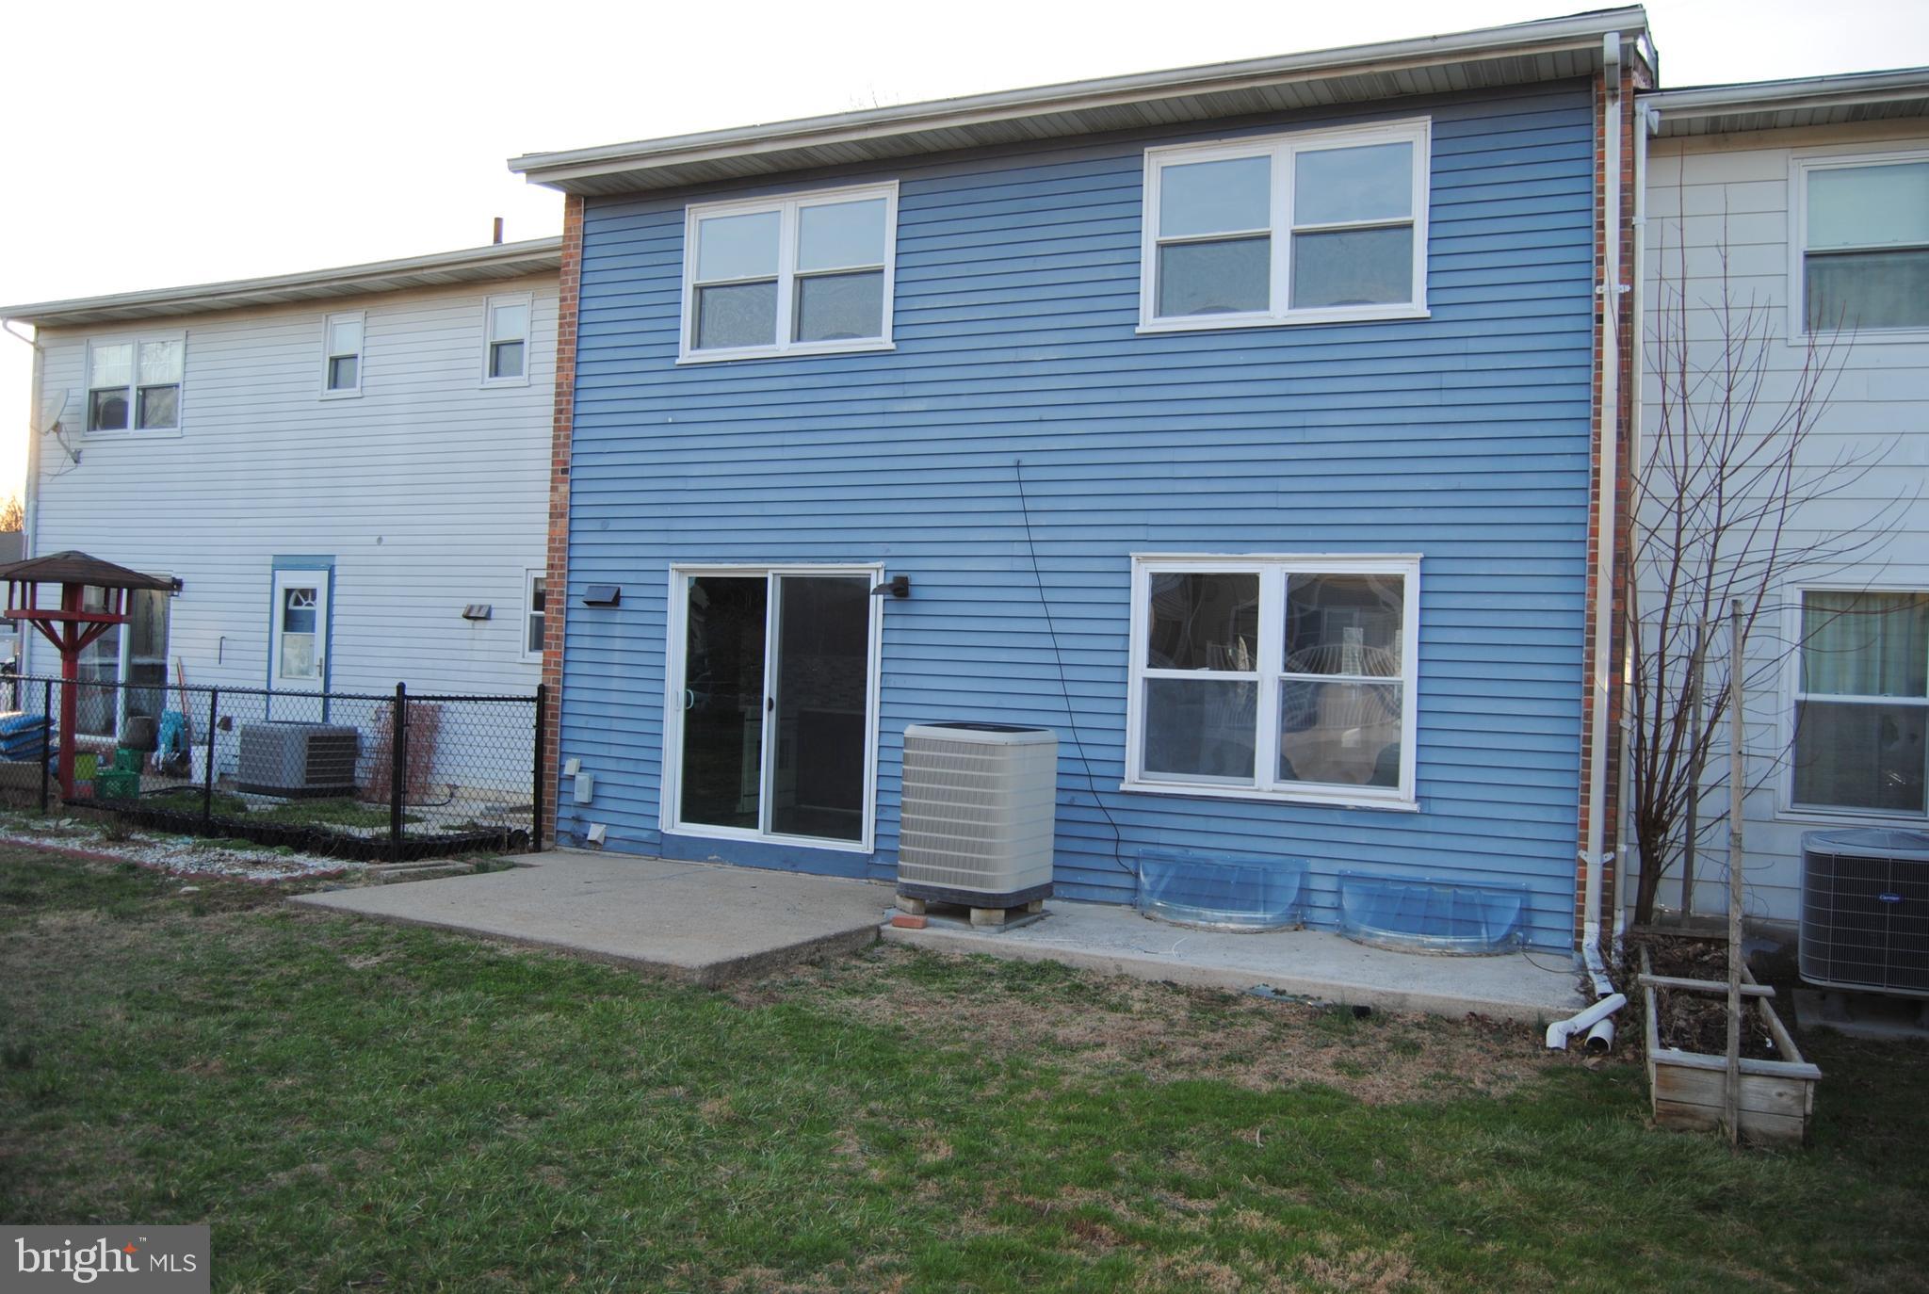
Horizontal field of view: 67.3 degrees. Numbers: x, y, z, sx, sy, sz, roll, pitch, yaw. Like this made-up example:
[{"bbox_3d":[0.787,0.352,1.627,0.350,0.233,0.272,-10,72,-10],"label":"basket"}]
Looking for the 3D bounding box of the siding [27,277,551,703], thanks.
[{"bbox_3d":[-7.163,-1.261,15.332,8.427,4.750,0.150,2,-1,25],"label":"siding"}]

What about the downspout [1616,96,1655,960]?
[{"bbox_3d":[4.195,-0.755,9.053,0.130,5.400,0.140,2,-1,24],"label":"downspout"}]

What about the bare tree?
[{"bbox_3d":[4.578,-0.406,8.382,1.380,4.300,1.300,2,-1,24],"label":"bare tree"}]

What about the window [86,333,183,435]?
[{"bbox_3d":[-9.362,-2.940,16.355,1.660,1.140,0.100,2,-1,25],"label":"window"}]

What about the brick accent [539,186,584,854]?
[{"bbox_3d":[-3.105,-1.001,11.472,0.200,5.120,0.220,2,-1,24],"label":"brick accent"}]

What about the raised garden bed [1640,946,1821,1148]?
[{"bbox_3d":[3.526,1.789,6.831,0.600,0.290,2.700,2,-1,24],"label":"raised garden bed"}]

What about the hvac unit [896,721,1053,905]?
[{"bbox_3d":[0.107,1.003,8.795,0.720,1.000,0.720,2,-1,24],"label":"hvac unit"}]

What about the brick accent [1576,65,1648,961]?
[{"bbox_3d":[3.756,-0.790,8.449,0.210,5.150,0.220,2,-1,24],"label":"brick accent"}]

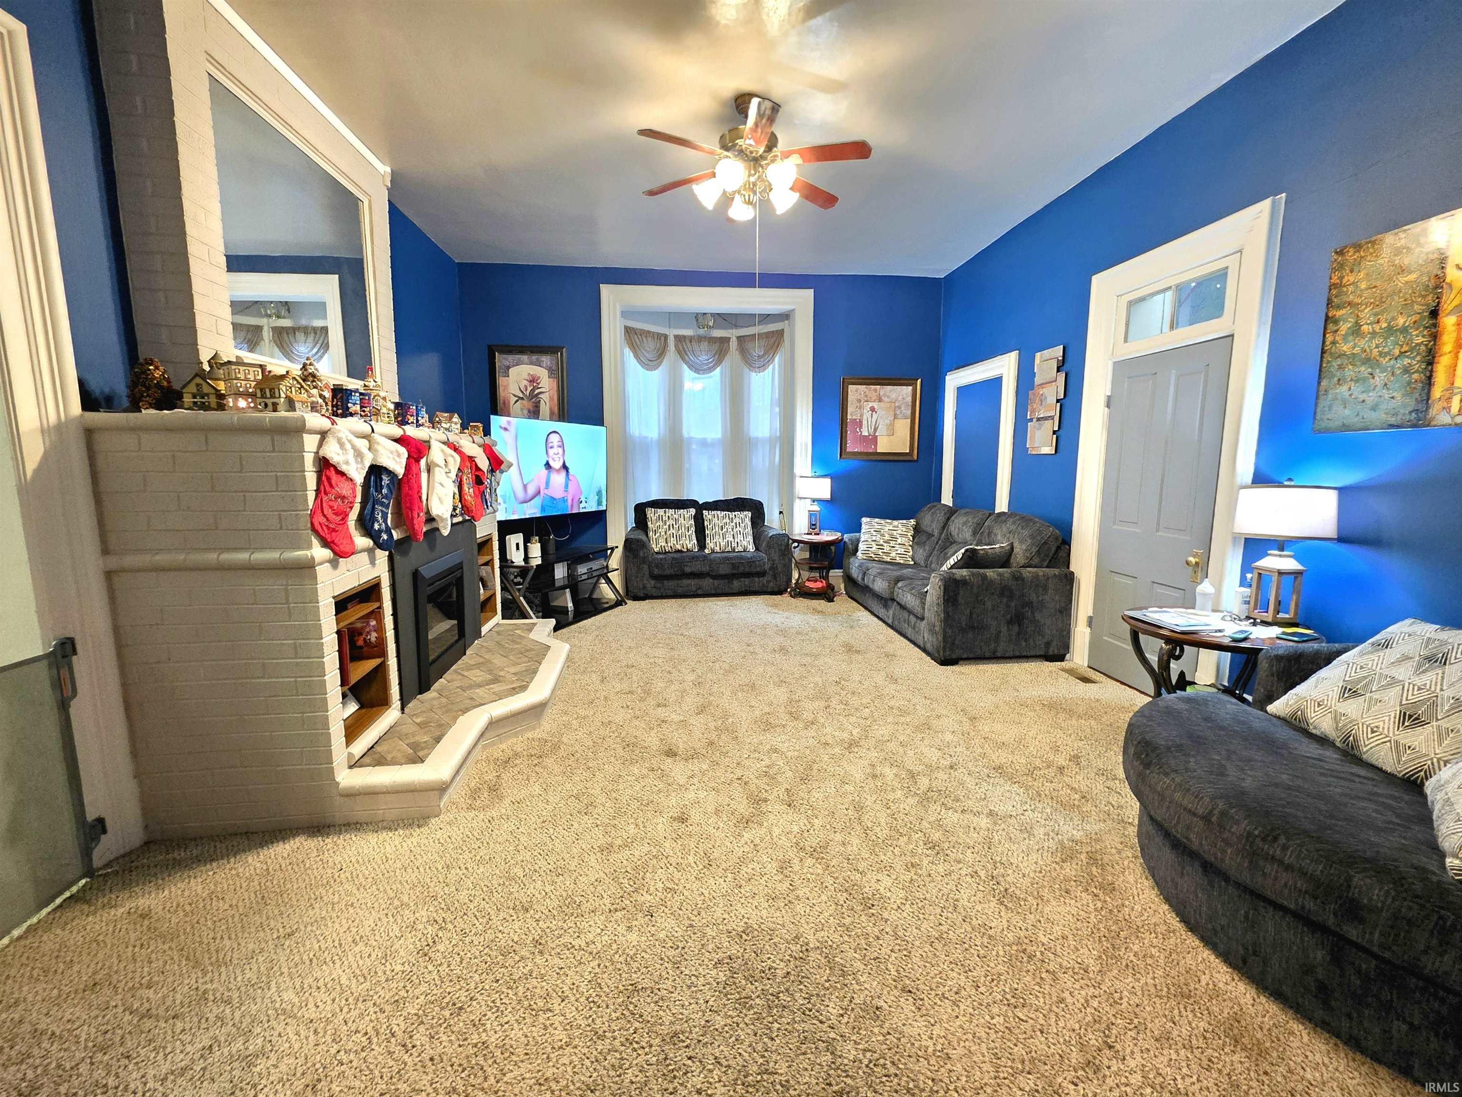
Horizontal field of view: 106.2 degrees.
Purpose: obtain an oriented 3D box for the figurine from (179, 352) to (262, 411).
[{"bbox_3d":[-1.850,-0.584,1.987,0.220,0.210,0.150,-8,12,-42],"label":"figurine"}]

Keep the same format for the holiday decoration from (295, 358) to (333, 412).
[{"bbox_3d":[-1.629,-0.618,2.143,0.114,0.240,0.114,-1,9,-6],"label":"holiday decoration"}]

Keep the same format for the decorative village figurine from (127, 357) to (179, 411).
[{"bbox_3d":[-1.998,-0.559,1.907,0.123,0.195,0.123,-1,9,-6],"label":"decorative village figurine"}]

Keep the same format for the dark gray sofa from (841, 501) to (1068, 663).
[{"bbox_3d":[1.758,0.152,4.731,0.951,0.972,2.157,-1,9,-6],"label":"dark gray sofa"}]

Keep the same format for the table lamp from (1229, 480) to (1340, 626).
[{"bbox_3d":[2.384,0.015,2.384,0.345,0.635,0.345,-1,9,-6],"label":"table lamp"}]

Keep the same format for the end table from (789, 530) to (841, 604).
[{"bbox_3d":[0.868,0.203,5.642,0.530,0.645,0.550,-1,9,-6],"label":"end table"}]

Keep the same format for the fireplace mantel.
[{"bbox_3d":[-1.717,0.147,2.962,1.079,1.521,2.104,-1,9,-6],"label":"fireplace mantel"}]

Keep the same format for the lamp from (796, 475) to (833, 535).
[{"bbox_3d":[0.839,-0.443,5.541,0.350,0.640,0.350,-1,9,-6],"label":"lamp"}]

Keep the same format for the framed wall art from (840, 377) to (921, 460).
[{"bbox_3d":[1.571,-1.350,5.763,0.830,0.840,0.040,-1,9,-6],"label":"framed wall art"}]

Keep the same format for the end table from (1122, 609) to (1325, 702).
[{"bbox_3d":[2.120,0.671,2.437,0.690,0.680,0.680,-1,9,-6],"label":"end table"}]

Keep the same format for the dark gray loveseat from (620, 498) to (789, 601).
[{"bbox_3d":[-0.255,-0.031,6.162,1.735,0.960,0.970,-1,9,-7],"label":"dark gray loveseat"}]

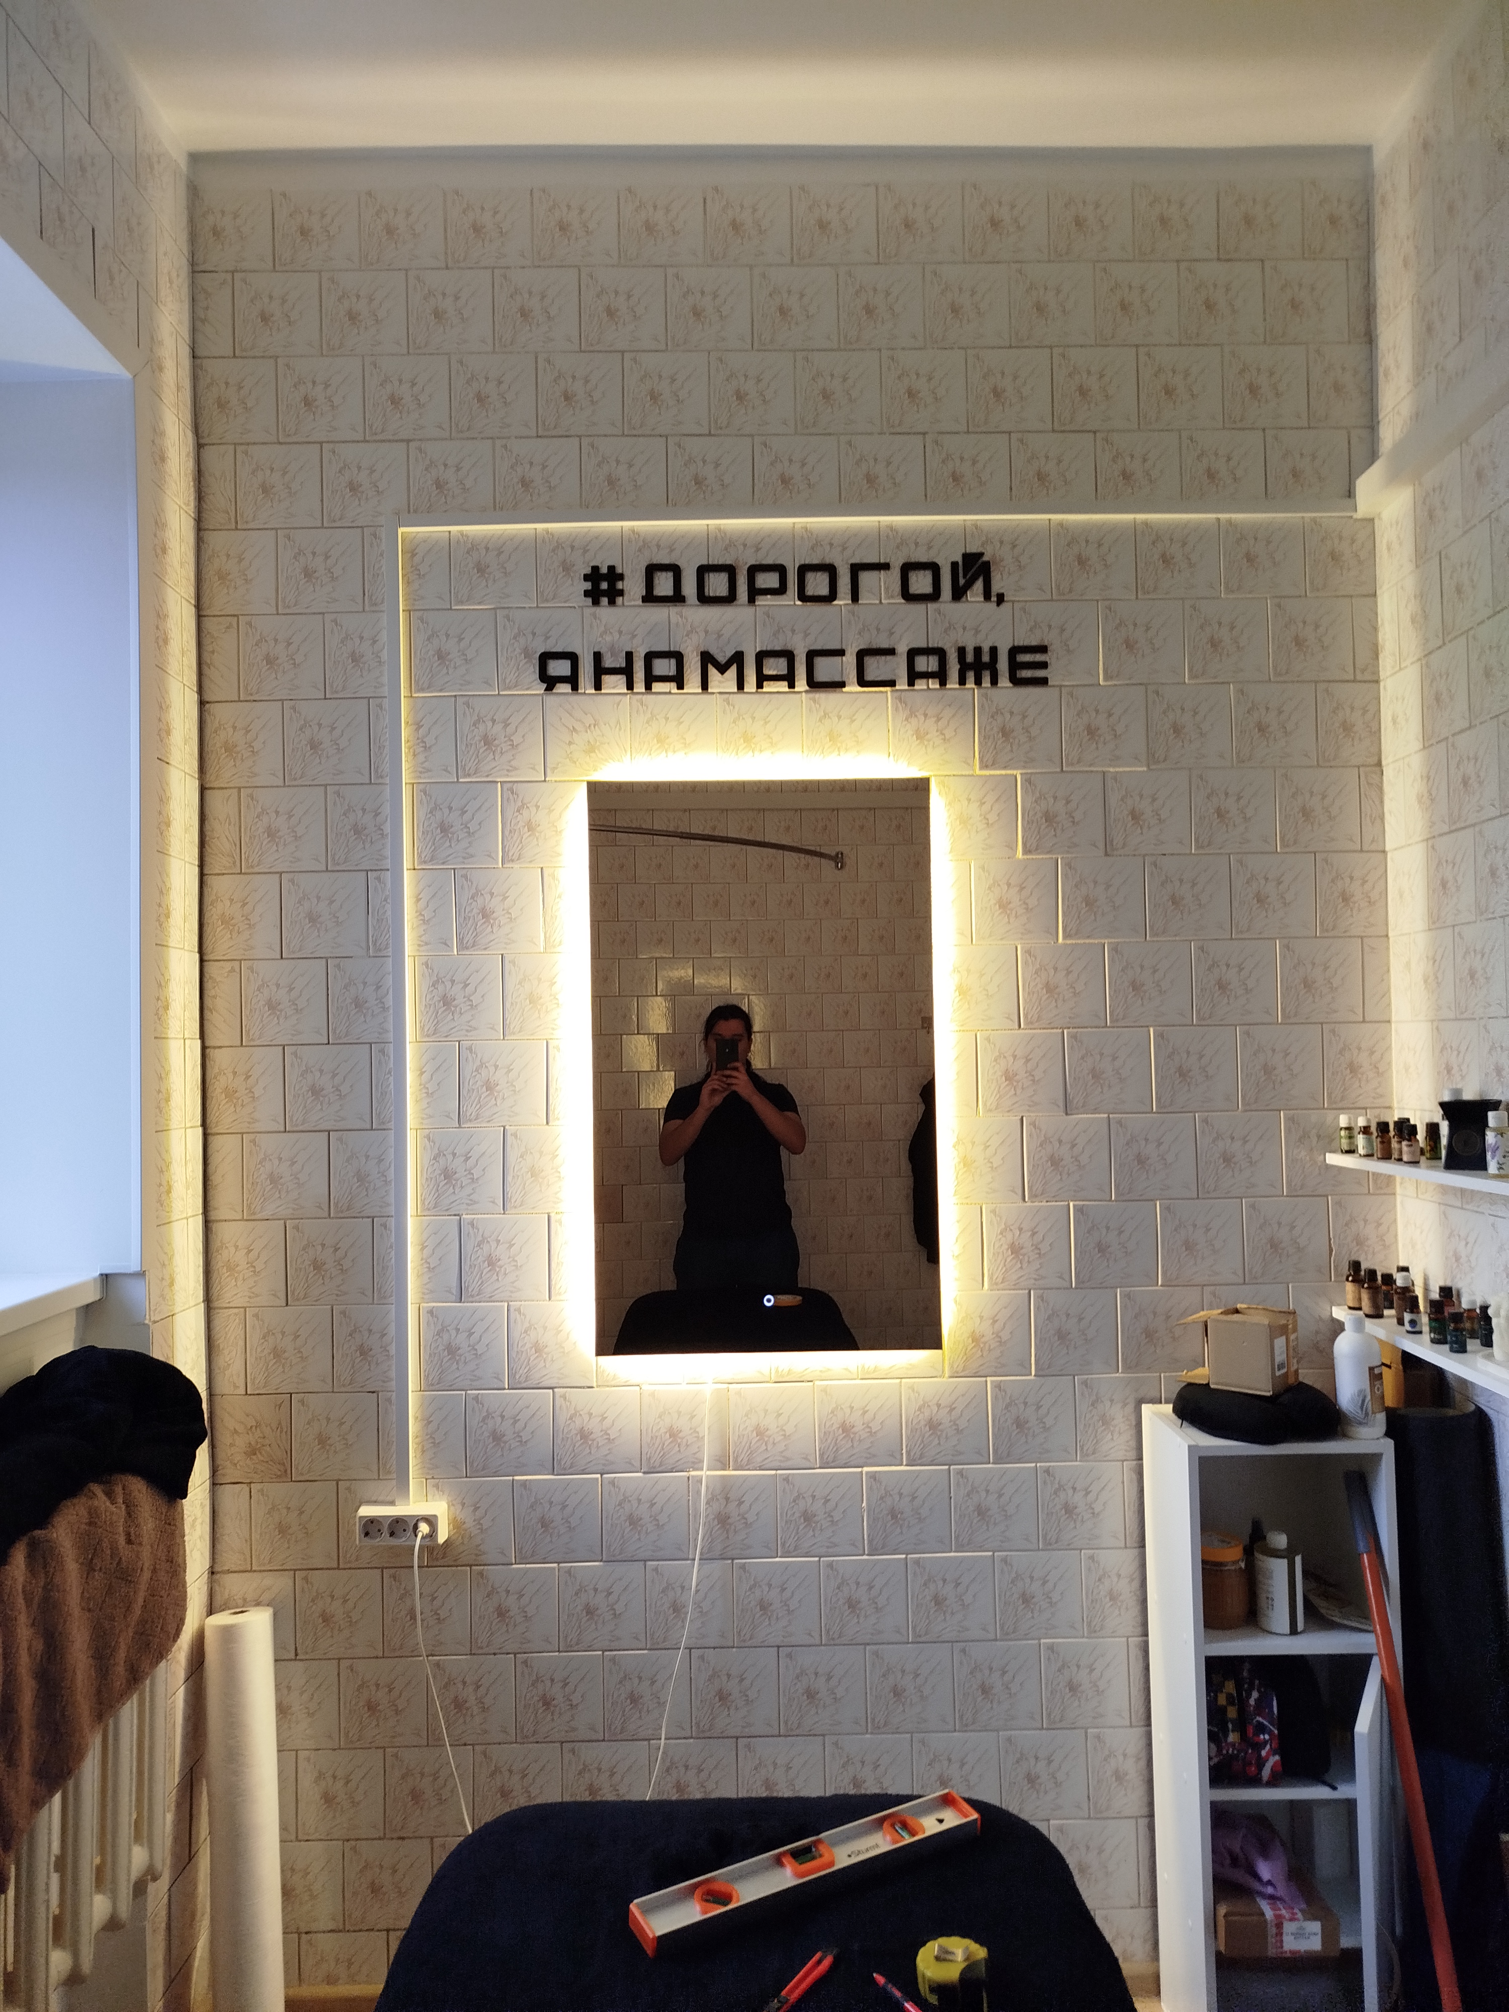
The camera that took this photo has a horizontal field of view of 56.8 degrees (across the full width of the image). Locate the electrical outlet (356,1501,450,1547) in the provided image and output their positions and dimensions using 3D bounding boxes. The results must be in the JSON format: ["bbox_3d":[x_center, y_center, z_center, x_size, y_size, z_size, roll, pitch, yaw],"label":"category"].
[{"bbox_3d":[-0.608,0.894,2.406,0.145,0.052,0.052,-1,-1,-1],"label":"electrical outlet"}]

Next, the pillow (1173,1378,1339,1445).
[{"bbox_3d":[0.829,0.661,2.304,0.260,0.066,0.245,-1,-1,-1],"label":"pillow"}]

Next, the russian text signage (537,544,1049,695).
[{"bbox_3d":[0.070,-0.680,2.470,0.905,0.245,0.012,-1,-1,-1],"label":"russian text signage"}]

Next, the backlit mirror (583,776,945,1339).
[{"bbox_3d":[0.018,0.104,2.444,0.600,1.000,0.030,-1,-1,-1],"label":"backlit mirror"}]

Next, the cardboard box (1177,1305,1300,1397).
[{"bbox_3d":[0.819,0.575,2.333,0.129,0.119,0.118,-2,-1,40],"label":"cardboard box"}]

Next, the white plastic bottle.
[{"bbox_3d":[0.979,0.595,2.257,0.075,0.190,0.075,-1,-1,-17],"label":"white plastic bottle"}]

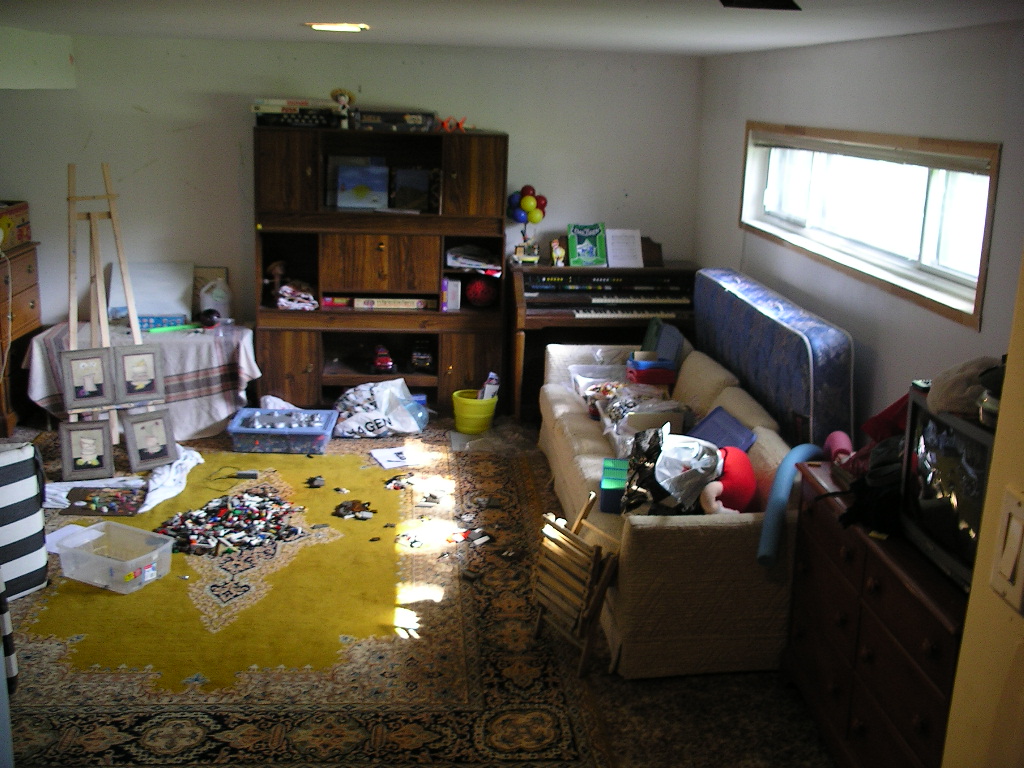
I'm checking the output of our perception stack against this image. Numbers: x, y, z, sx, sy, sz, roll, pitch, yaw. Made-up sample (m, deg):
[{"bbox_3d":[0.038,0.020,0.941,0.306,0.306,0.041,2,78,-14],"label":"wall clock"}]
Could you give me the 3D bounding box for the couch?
[{"bbox_3d":[0.736,0.294,5.016,0.960,0.823,2.675,0,15,-5],"label":"couch"}]

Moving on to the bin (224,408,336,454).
[{"bbox_3d":[-1.301,0.273,6.208,0.545,0.143,0.437,2,15,0],"label":"bin"}]

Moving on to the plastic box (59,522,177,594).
[{"bbox_3d":[-1.577,0.697,4.377,0.367,0.145,0.258,9,16,25],"label":"plastic box"}]

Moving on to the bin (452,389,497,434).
[{"bbox_3d":[-0.226,0.165,6.457,0.255,0.215,0.255,1,15,-5],"label":"bin"}]

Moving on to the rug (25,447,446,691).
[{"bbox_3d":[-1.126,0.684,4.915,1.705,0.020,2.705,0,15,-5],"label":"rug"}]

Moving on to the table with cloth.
[{"bbox_3d":[-2.115,-0.027,6.415,1.205,0.572,0.588,0,15,-5],"label":"table with cloth"}]

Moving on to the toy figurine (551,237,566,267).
[{"bbox_3d":[0.287,-0.818,6.820,0.085,0.165,0.075,6,15,15],"label":"toy figurine"}]

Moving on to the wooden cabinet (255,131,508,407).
[{"bbox_3d":[-0.814,-0.716,6.900,1.511,1.725,0.400,0,15,-5],"label":"wooden cabinet"}]

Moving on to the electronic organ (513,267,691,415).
[{"bbox_3d":[0.587,-0.296,6.960,1.150,0.910,0.620,1,15,-5],"label":"electronic organ"}]

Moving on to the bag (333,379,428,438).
[{"bbox_3d":[-0.787,0.126,6.553,0.533,0.278,0.412,0,15,-5],"label":"bag"}]

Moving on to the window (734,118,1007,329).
[{"bbox_3d":[1.457,-0.815,4.808,0.130,0.590,2.790,1,15,-5],"label":"window"}]

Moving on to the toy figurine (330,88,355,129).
[{"bbox_3d":[-1.016,-1.665,6.585,0.150,0.250,0.120,1,15,-5],"label":"toy figurine"}]

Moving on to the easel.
[{"bbox_3d":[-2.099,-0.355,5.610,0.500,1.520,0.480,-6,17,-29],"label":"easel"}]

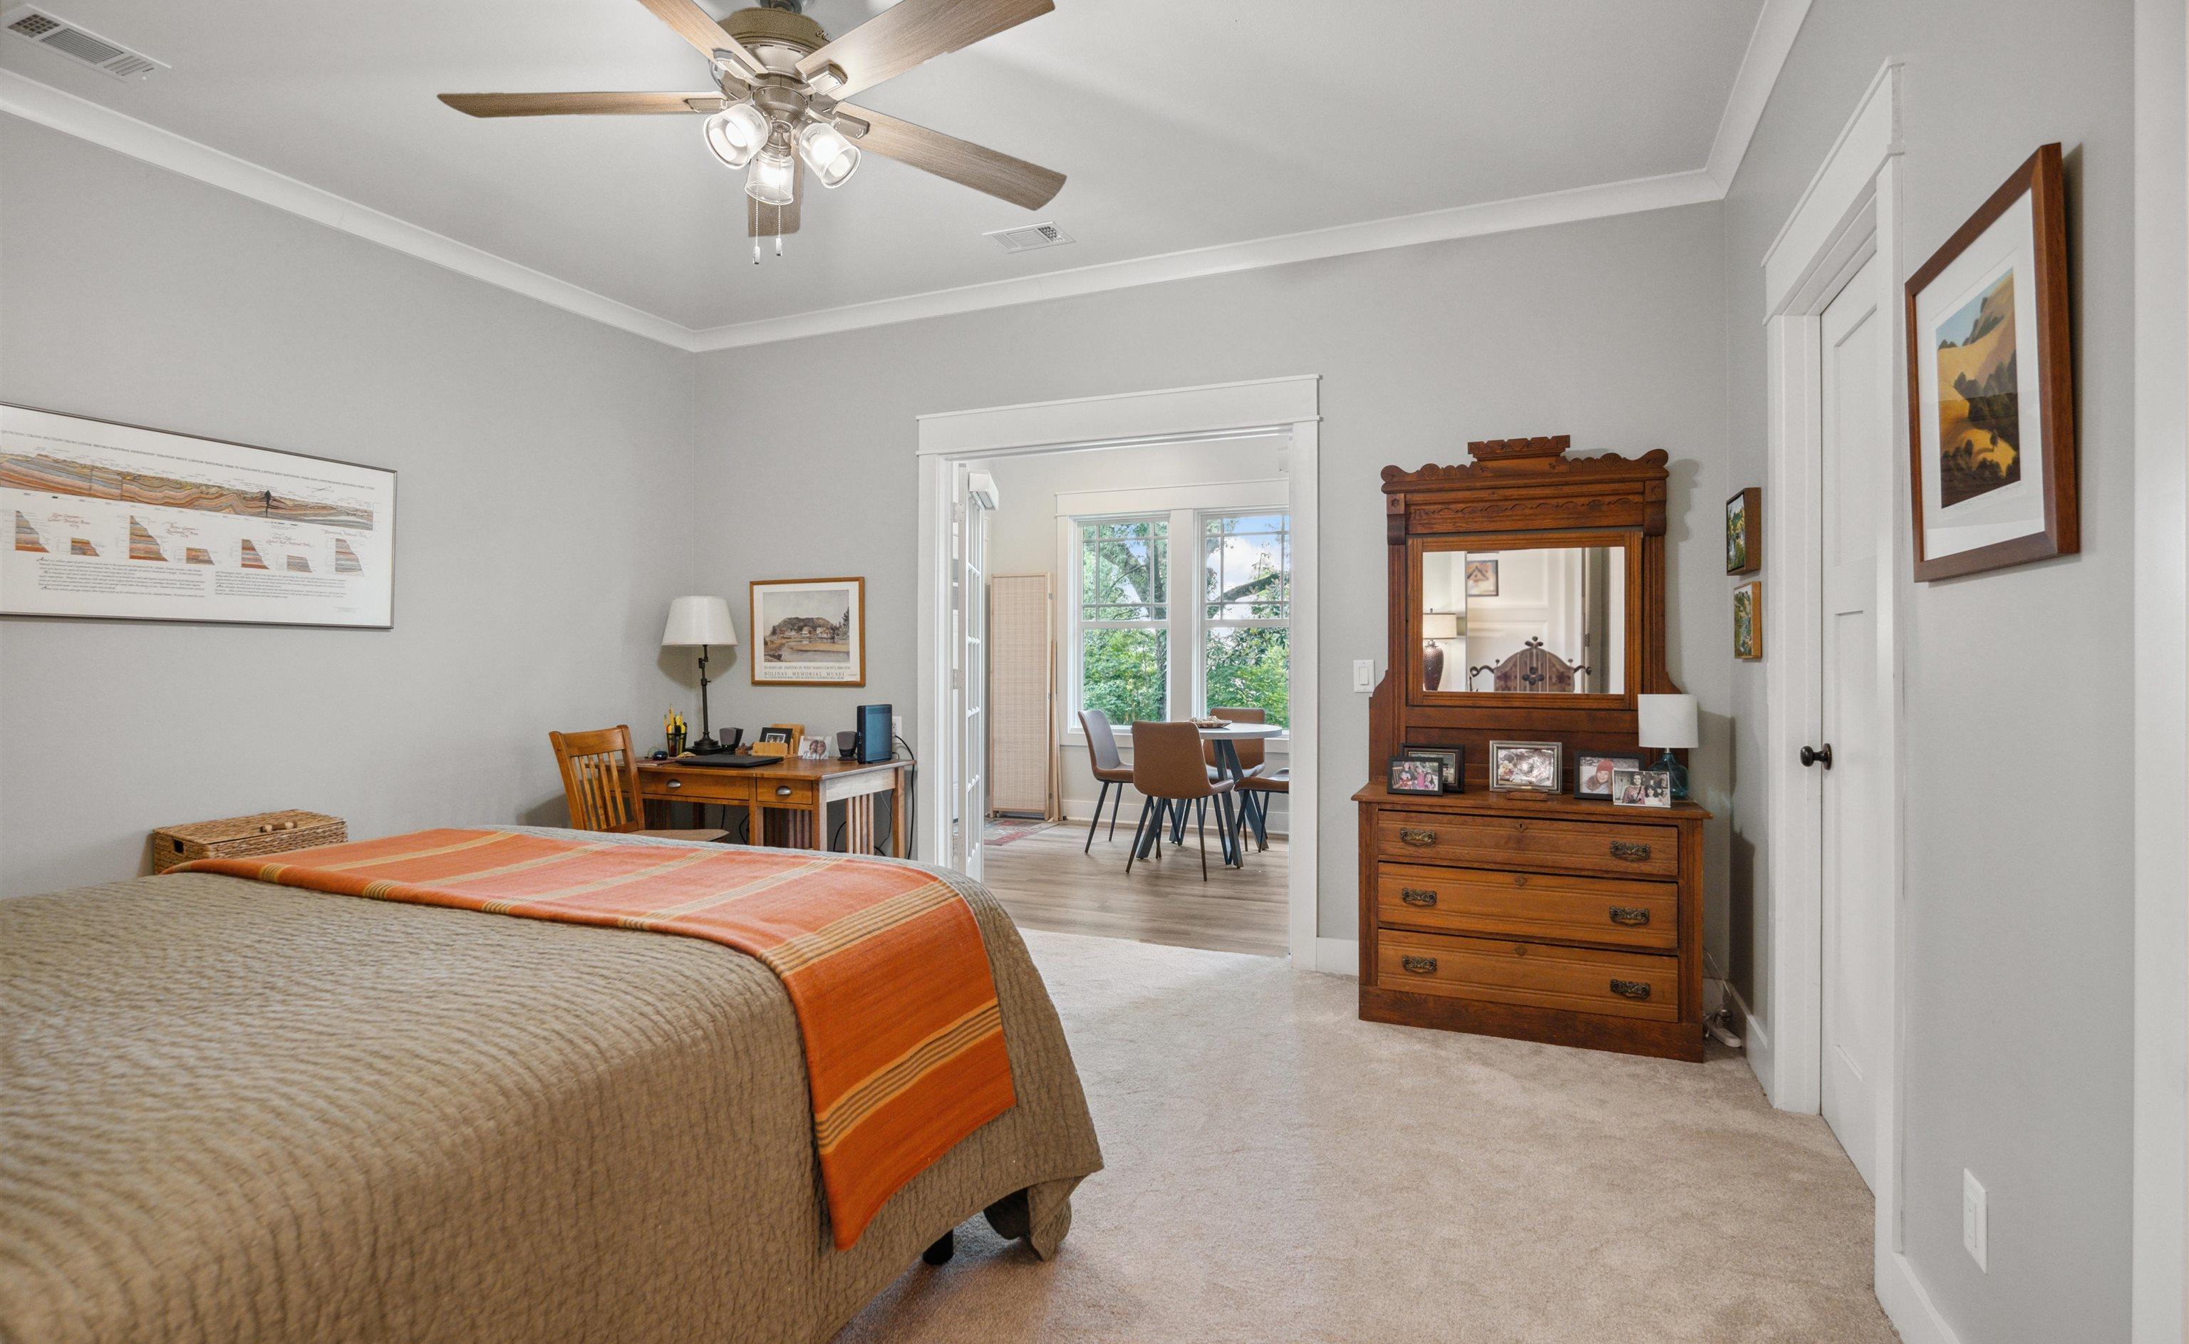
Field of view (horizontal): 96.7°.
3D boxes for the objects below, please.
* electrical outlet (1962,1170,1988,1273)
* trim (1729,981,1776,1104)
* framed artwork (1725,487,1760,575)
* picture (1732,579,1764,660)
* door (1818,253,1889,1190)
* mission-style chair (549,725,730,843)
[{"bbox_3d":[1.298,0.808,1.432,0.008,0.117,0.075,0,1,23],"label":"electrical outlet"},{"bbox_3d":[1.902,1.071,2.838,0.016,0.135,0.600,0,1,23],"label":"trim"},{"bbox_3d":[1.846,-0.390,2.765,0.036,0.222,0.222,0,0,23],"label":"framed artwork"},{"bbox_3d":[1.860,-0.144,2.773,0.028,0.205,0.220,0,1,23],"label":"picture"},{"bbox_3d":[1.722,0.118,2.133,0.040,2.035,0.720,0,1,23],"label":"door"},{"bbox_3d":[-1.720,0.672,3.740,0.500,0.920,0.450,0,0,16],"label":"mission-style chair"}]

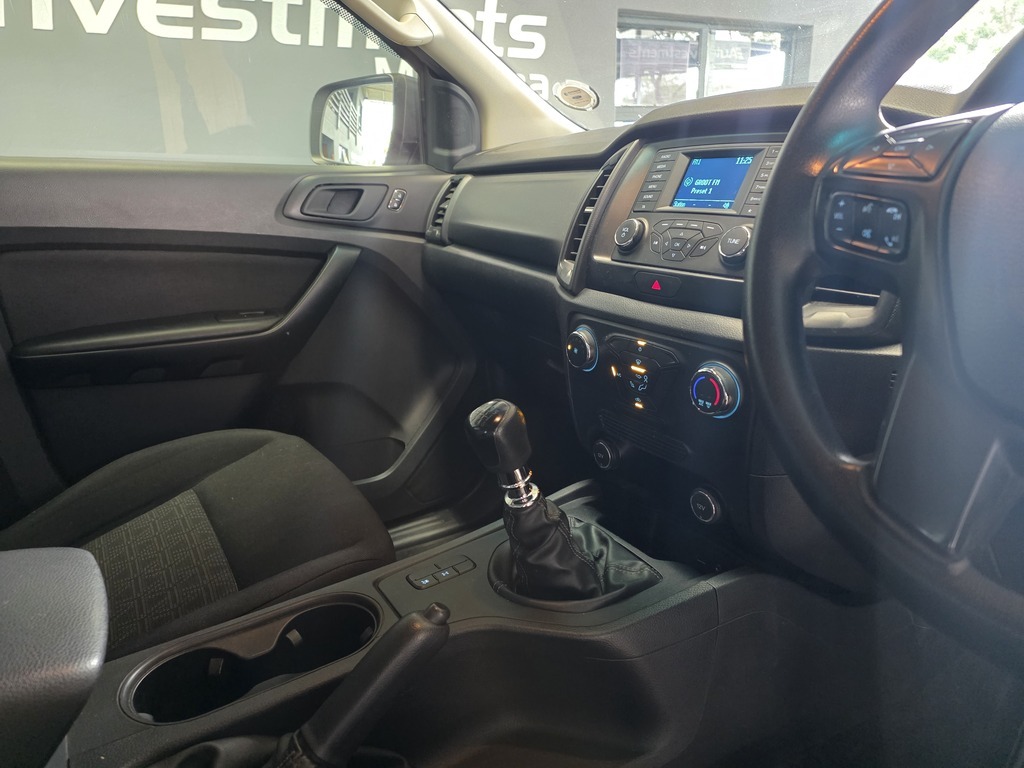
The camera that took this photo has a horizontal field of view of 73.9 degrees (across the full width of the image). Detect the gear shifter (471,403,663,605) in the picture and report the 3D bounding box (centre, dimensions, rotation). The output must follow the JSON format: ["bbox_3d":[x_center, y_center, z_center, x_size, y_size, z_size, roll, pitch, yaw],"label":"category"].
[{"bbox_3d":[0.045,0.107,0.710,0.205,0.212,0.150,-12,21,-39],"label":"gear shifter"}]

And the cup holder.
[{"bbox_3d":[-0.222,0.273,0.619,0.222,0.075,0.090,-10,20,-35],"label":"cup holder"}]

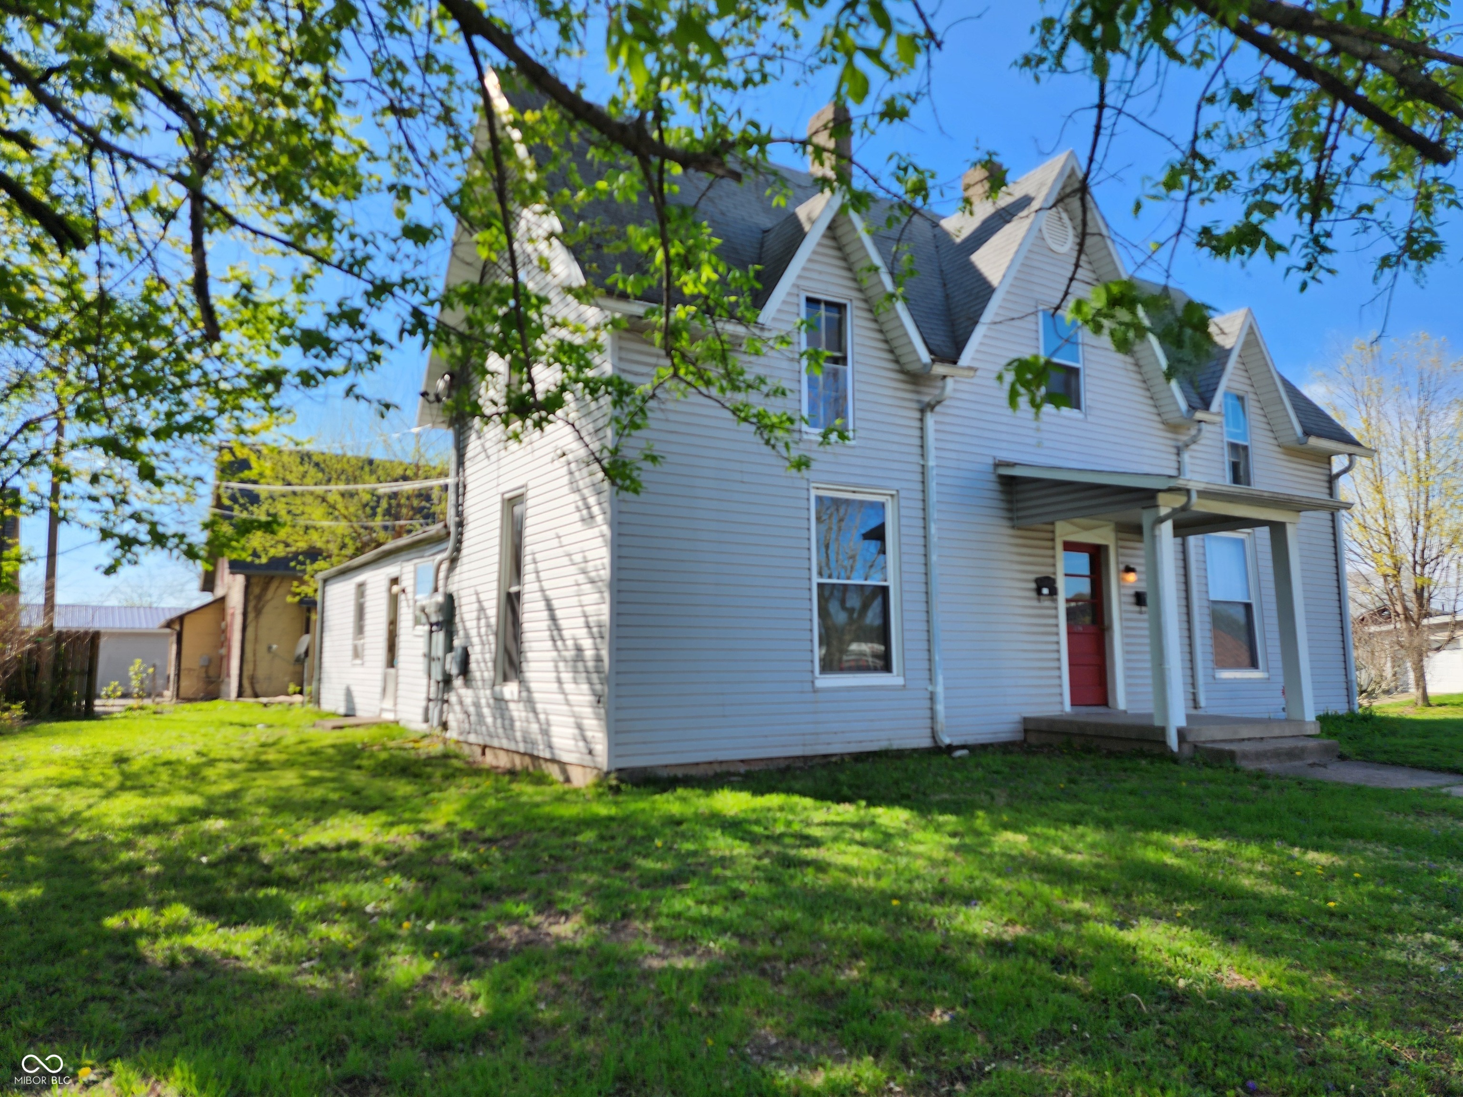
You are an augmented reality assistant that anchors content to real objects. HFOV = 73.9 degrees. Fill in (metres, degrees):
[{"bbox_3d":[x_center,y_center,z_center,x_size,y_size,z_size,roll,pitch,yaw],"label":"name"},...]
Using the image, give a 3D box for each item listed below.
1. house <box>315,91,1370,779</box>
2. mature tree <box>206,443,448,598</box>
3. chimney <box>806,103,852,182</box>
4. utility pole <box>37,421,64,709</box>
[{"bbox_3d":[1.168,-0.999,17.207,13.664,7.960,16.224,4,-8,-32],"label":"house"},{"bbox_3d":[-9.581,0.495,24.010,5.800,6.600,5.800,4,-8,-32],"label":"mature tree"},{"bbox_3d":[1.404,-5.638,13.842,0.304,1.183,0.625,4,-8,-32],"label":"chimney"},{"bbox_3d":[-14.529,-0.300,20.888,0.240,7.600,0.240,4,-8,-32],"label":"utility pole"}]

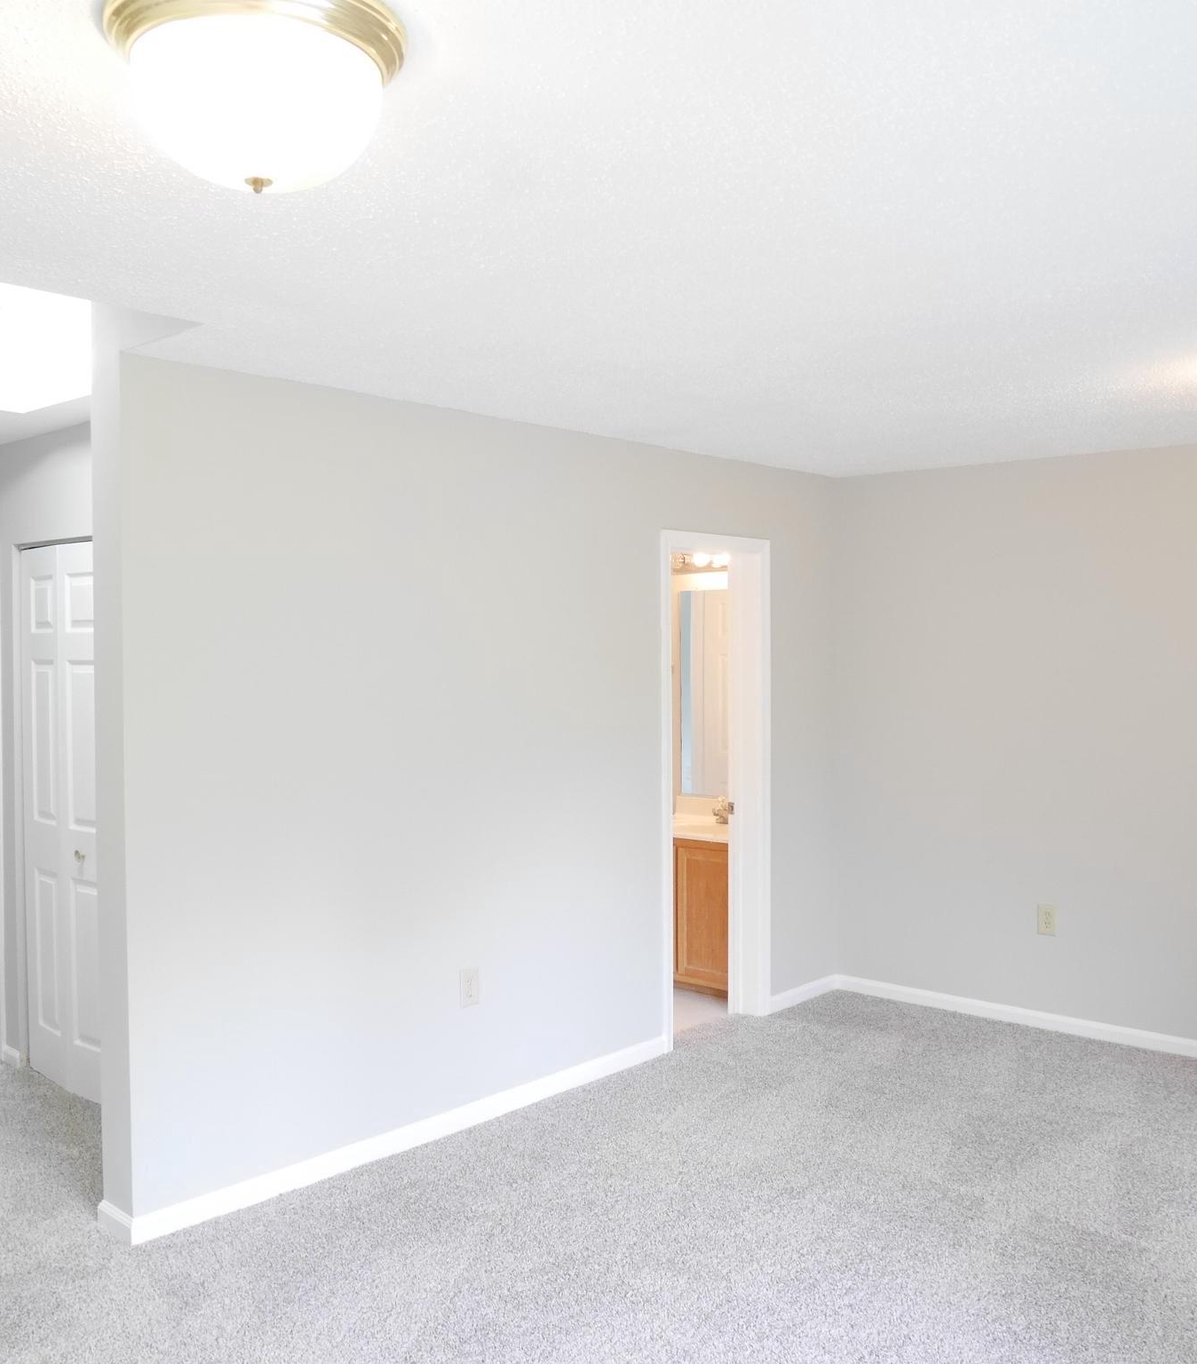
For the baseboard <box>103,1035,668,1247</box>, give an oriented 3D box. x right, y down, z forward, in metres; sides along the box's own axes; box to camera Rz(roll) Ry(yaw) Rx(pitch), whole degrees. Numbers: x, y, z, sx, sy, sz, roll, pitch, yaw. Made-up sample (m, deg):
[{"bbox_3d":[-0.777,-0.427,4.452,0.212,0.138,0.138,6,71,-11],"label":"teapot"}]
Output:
[{"bbox_3d":[-0.560,1.480,4.293,0.172,0.084,2.258,1,2,43],"label":"baseboard"}]

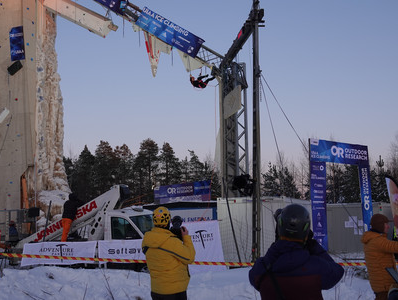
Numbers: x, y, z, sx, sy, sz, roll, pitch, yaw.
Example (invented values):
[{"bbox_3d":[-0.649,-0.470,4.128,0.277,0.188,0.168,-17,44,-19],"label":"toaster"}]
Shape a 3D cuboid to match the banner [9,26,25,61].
[{"bbox_3d":[-7.585,-4.446,22.500,0.700,1.400,0.050,-3,3,22],"label":"banner"}]

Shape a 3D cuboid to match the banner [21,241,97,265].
[{"bbox_3d":[-4.195,3.128,16.200,2.280,0.660,0.060,-3,-7,9],"label":"banner"}]

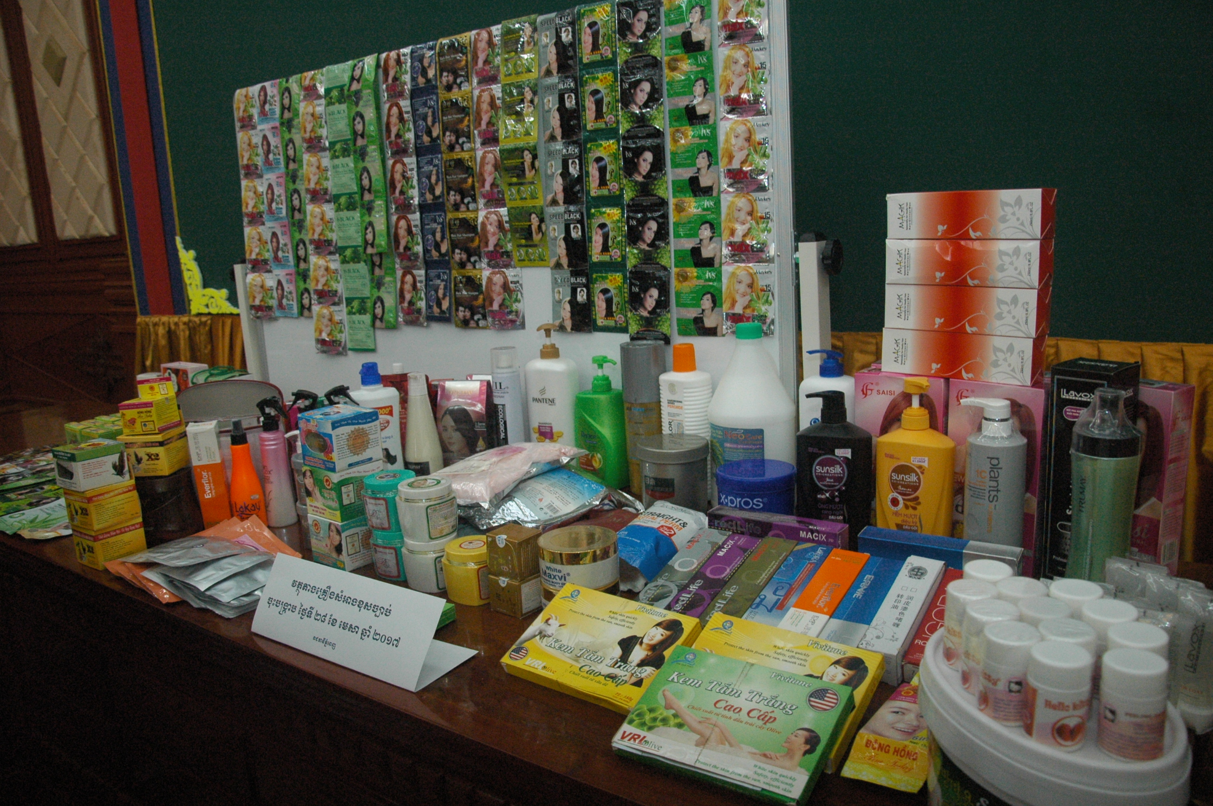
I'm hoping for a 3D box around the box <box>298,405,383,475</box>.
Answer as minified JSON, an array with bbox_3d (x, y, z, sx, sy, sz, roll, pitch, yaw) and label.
[{"bbox_3d":[-0.397,0.053,1.356,0.086,0.076,0.081,7,16,39],"label":"box"}]

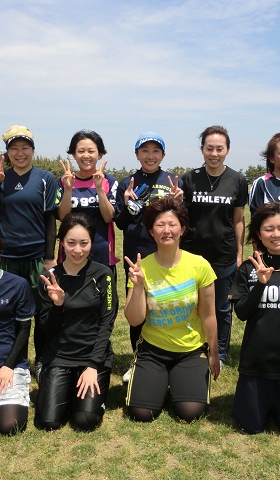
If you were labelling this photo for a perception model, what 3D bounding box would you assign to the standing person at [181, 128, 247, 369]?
[{"bbox_3d":[0.508,0.045,3.405,0.460,1.606,0.360,1,7,9],"label":"standing person"}]

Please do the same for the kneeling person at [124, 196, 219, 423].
[{"bbox_3d":[0.181,0.338,2.814,0.527,1.170,0.600,1,7,5],"label":"kneeling person"}]

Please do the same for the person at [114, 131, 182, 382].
[{"bbox_3d":[0.054,0.099,3.165,0.427,1.557,0.360,0,7,0],"label":"person"}]

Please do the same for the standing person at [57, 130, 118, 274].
[{"bbox_3d":[-0.335,0.090,3.219,0.402,1.561,0.360,0,7,-4],"label":"standing person"}]

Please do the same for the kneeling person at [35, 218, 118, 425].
[{"bbox_3d":[-0.344,0.389,2.745,0.433,1.085,0.620,0,7,1],"label":"kneeling person"}]

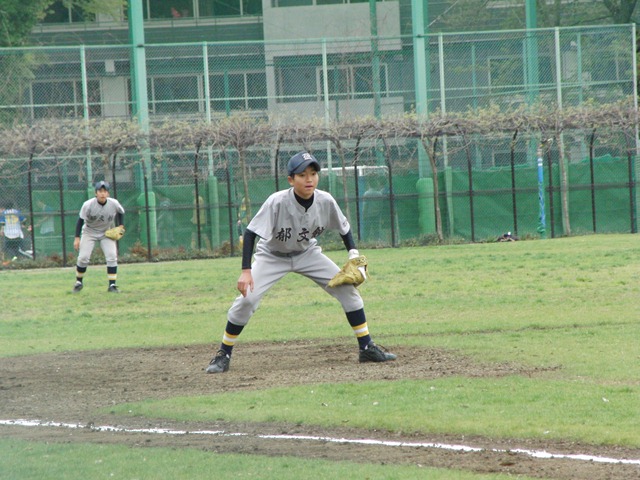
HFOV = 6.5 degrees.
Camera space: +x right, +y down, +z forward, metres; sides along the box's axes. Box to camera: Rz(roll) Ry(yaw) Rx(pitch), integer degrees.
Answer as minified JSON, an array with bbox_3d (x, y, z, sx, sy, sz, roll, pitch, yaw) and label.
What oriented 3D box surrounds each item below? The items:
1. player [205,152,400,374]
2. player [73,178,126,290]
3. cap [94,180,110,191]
[{"bbox_3d":[-0.127,0.121,33.000,1.120,1.270,0.720,-3,0,-18],"label":"player"},{"bbox_3d":[-2.661,-0.042,67.300,0.610,1.310,0.660,-3,0,-9],"label":"player"},{"bbox_3d":[-2.605,-0.653,67.100,0.185,0.125,0.260,-3,0,-9],"label":"cap"}]

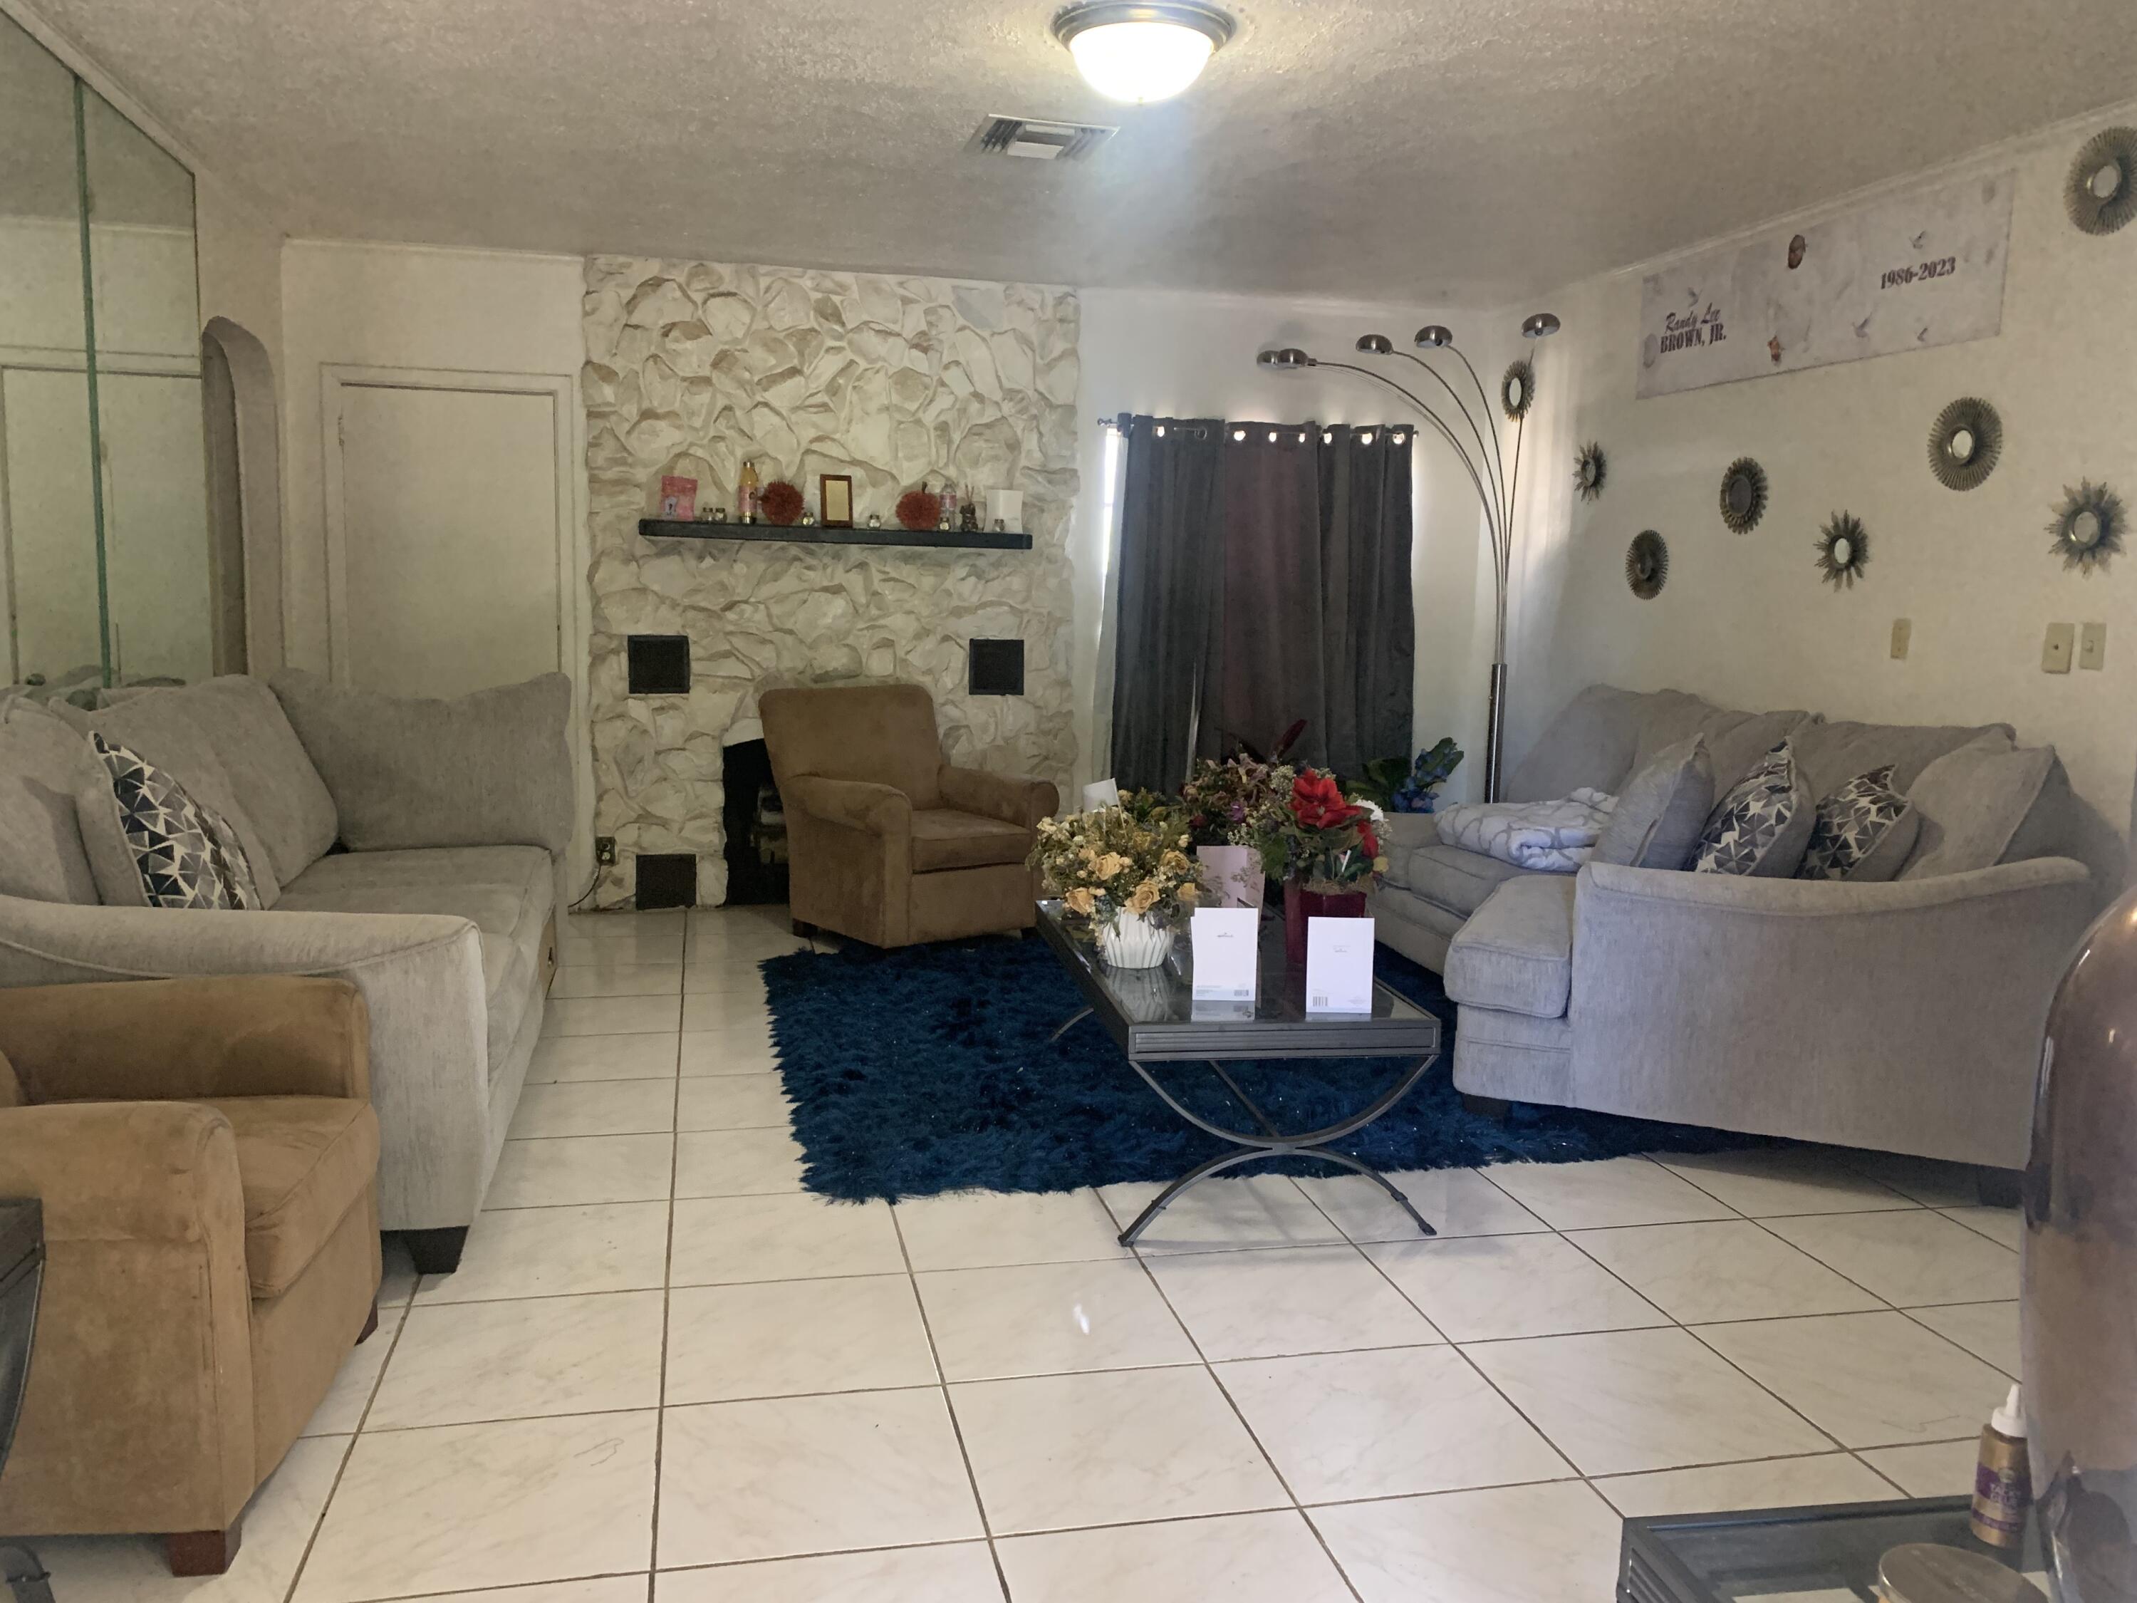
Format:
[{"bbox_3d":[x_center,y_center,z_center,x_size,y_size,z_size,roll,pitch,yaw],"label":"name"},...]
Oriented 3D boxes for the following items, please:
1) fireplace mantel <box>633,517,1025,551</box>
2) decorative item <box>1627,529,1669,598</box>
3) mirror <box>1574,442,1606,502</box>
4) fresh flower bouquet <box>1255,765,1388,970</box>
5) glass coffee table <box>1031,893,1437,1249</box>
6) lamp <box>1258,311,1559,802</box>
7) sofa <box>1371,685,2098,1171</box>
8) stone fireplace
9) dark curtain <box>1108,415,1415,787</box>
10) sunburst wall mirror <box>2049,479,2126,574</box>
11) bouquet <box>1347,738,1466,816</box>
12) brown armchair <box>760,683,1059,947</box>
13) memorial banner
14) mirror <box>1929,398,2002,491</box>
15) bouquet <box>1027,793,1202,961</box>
[{"bbox_3d":[-0.881,-1.016,6.165,1.474,0.060,0.200,0,7,-11],"label":"fireplace mantel"},{"bbox_3d":[2.012,-0.828,5.603,0.025,0.242,0.242,-1,7,-17],"label":"decorative item"},{"bbox_3d":[1.914,-1.220,5.921,0.025,0.222,0.222,-1,7,-17],"label":"mirror"},{"bbox_3d":[0.586,0.143,3.656,0.310,0.430,0.290,0,7,-13],"label":"fresh flower bouquet"},{"bbox_3d":[0.320,0.567,3.775,0.632,0.434,1.298,0,7,-9],"label":"glass coffee table"},{"bbox_3d":[1.194,-0.546,5.720,1.000,2.193,0.650,0,7,-13],"label":"lamp"},{"bbox_3d":[1.509,0.225,4.475,1.526,0.976,2.556,0,7,-16],"label":"sofa"},{"bbox_3d":[-0.914,-0.800,6.344,1.894,2.474,0.250,0,7,-11],"label":"stone fireplace"},{"bbox_3d":[0.806,-0.636,6.543,1.270,1.800,0.130,0,7,-10],"label":"dark curtain"},{"bbox_3d":[2.502,-0.677,3.955,0.025,0.227,0.227,-1,7,-17],"label":"sunburst wall mirror"},{"bbox_3d":[1.270,-0.043,6.099,0.420,0.380,0.340,0,7,-13],"label":"bouquet"},{"bbox_3d":[-0.589,0.042,5.882,0.780,0.900,0.790,-4,9,-40],"label":"brown armchair"},{"bbox_3d":[2.216,-1.522,4.900,0.020,0.419,1.536,-1,7,-17],"label":"memorial banner"},{"bbox_3d":[2.408,-0.960,4.316,0.030,0.250,0.250,0,7,-16],"label":"mirror"},{"bbox_3d":[0.101,0.180,3.601,0.365,0.355,0.345,0,7,-13],"label":"bouquet"}]

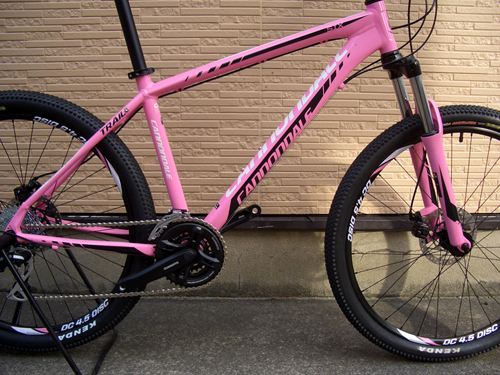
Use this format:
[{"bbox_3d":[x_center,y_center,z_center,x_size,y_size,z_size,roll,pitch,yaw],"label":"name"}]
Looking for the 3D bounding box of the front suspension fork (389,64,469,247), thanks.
[{"bbox_3d":[0.444,-0.081,1.258,0.090,0.505,0.166,-20,11,-1],"label":"front suspension fork"}]

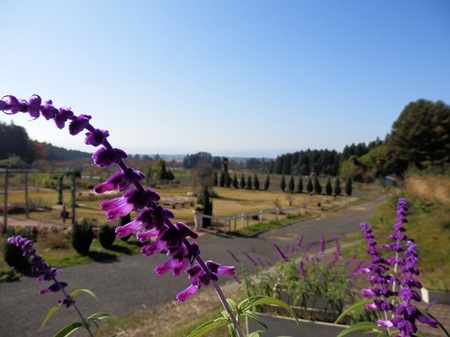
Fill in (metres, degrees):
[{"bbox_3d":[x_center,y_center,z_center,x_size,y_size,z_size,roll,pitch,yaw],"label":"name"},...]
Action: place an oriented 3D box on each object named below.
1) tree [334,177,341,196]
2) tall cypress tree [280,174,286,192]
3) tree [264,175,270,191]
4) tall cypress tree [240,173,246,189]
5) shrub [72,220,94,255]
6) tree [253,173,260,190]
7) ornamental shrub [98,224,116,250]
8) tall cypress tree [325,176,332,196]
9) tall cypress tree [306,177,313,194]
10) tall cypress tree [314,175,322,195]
[{"bbox_3d":[11.481,1.814,33.000,0.660,1.960,0.660,0,2,0],"label":"tree"},{"bbox_3d":[6.747,1.702,37.427,0.623,2.065,0.623,0,2,0],"label":"tall cypress tree"},{"bbox_3d":[4.985,1.595,38.100,0.640,1.970,0.640,0,2,0],"label":"tree"},{"bbox_3d":[2.335,1.565,41.000,0.630,1.920,0.630,0,2,0],"label":"tall cypress tree"},{"bbox_3d":[-5.808,2.812,13.308,0.870,1.478,0.870,0,2,0],"label":"shrub"},{"bbox_3d":[3.870,1.571,39.400,0.680,2.000,0.680,0,2,0],"label":"tree"},{"bbox_3d":[-4.907,2.810,13.600,0.720,1.060,0.720,0,2,0],"label":"ornamental shrub"},{"bbox_3d":[10.954,1.870,34.176,0.674,1.948,0.674,0,2,0],"label":"tall cypress tree"},{"bbox_3d":[9.317,1.827,35.485,0.678,1.946,0.678,0,2,0],"label":"tall cypress tree"},{"bbox_3d":[10.114,1.785,35.099,0.736,2.055,0.736,0,2,0],"label":"tall cypress tree"}]

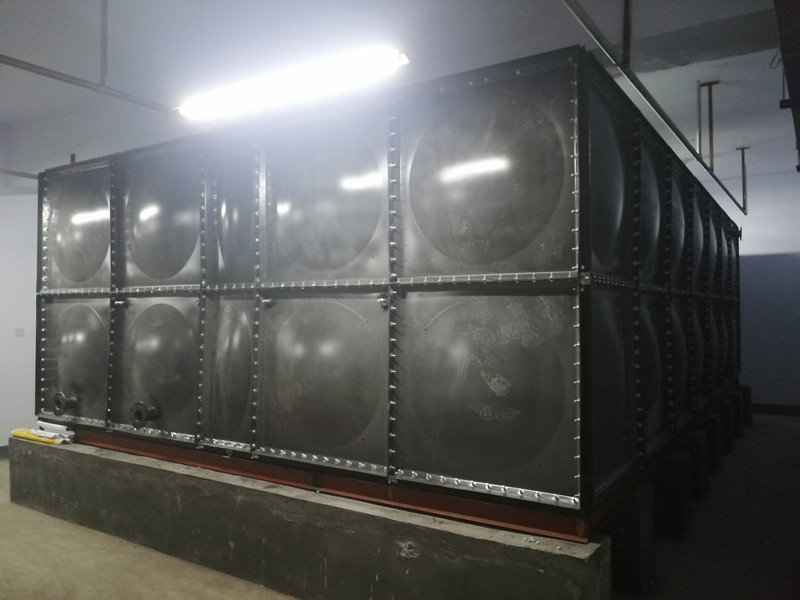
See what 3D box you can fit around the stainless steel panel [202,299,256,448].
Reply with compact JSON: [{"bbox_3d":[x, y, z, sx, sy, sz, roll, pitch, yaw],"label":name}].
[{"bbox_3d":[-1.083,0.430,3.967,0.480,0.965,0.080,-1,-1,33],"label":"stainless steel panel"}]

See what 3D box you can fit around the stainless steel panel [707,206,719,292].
[{"bbox_3d":[3.260,-0.556,6.553,0.080,0.990,0.990,-1,-1,33],"label":"stainless steel panel"}]

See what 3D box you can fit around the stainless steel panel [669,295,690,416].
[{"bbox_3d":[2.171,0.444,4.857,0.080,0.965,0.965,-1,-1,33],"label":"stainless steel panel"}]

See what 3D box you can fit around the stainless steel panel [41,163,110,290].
[{"bbox_3d":[-2.530,-0.569,4.904,0.990,0.990,0.080,-1,-1,33],"label":"stainless steel panel"}]

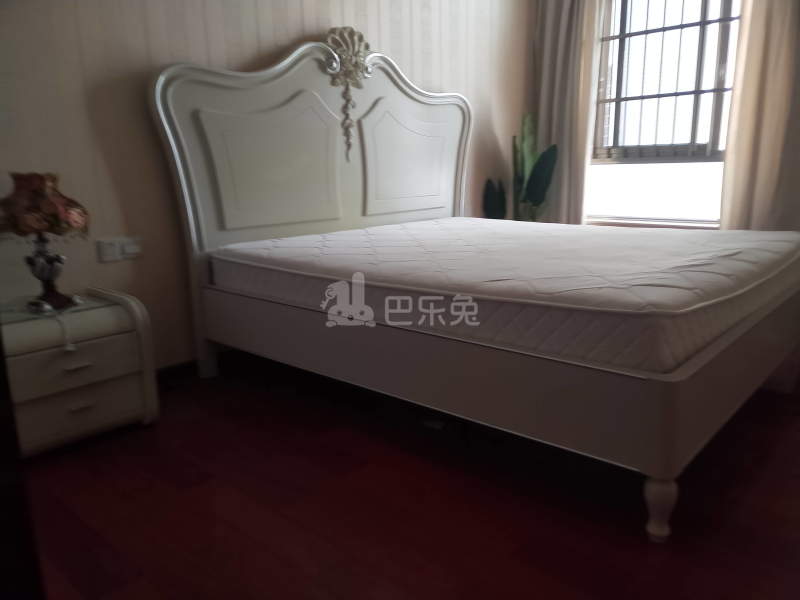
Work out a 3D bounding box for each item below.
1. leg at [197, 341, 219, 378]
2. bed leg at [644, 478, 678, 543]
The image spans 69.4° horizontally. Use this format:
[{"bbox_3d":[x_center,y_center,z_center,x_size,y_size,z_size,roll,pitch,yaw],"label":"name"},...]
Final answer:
[{"bbox_3d":[-0.908,0.275,2.741,0.075,0.172,0.060,9,16,42],"label":"leg"},{"bbox_3d":[0.642,0.515,1.422,0.078,0.153,0.078,9,16,42],"label":"bed leg"}]

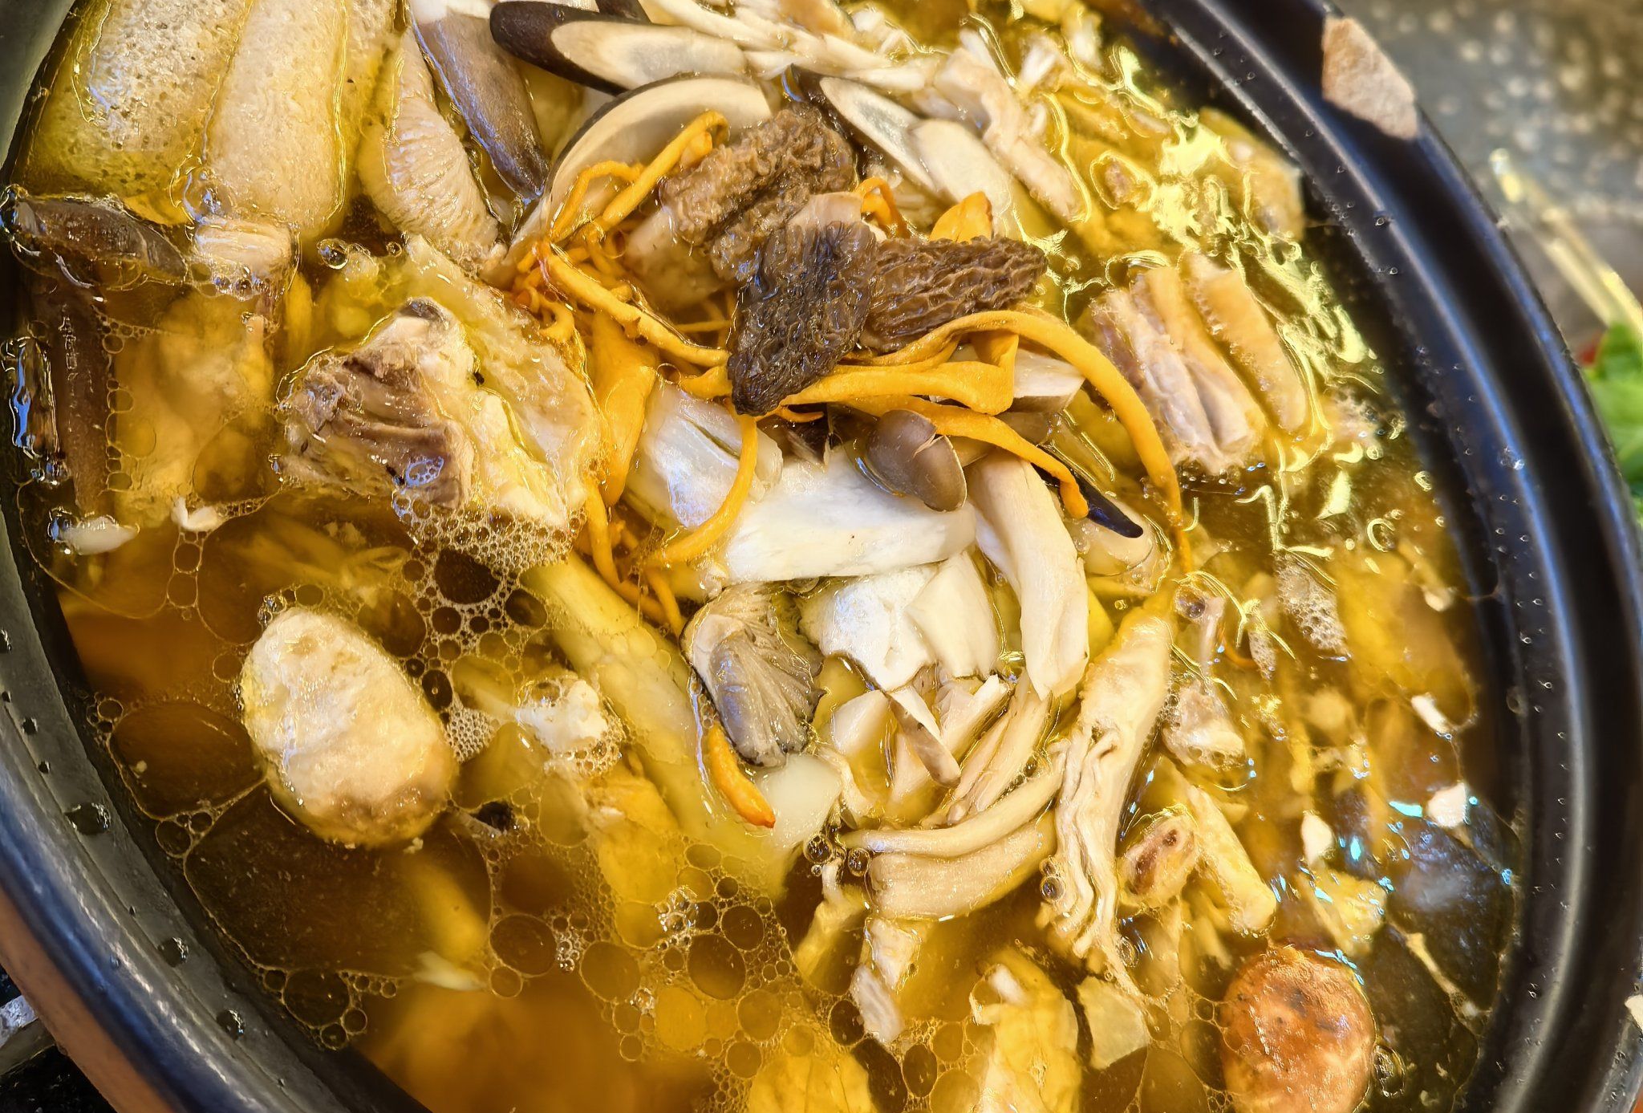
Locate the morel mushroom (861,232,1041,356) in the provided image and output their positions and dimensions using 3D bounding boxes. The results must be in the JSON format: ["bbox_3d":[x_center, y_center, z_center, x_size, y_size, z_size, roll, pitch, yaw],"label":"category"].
[{"bbox_3d":[0.021,-0.044,0.283,0.041,0.017,0.018,-20,79,-38],"label":"morel mushroom"}]

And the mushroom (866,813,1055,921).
[{"bbox_3d":[0.021,0.045,0.246,0.032,0.011,0.015,-4,69,-36],"label":"mushroom"}]

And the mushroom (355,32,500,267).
[{"bbox_3d":[-0.056,-0.059,0.248,0.019,0.013,0.036,-8,72,-37],"label":"mushroom"}]

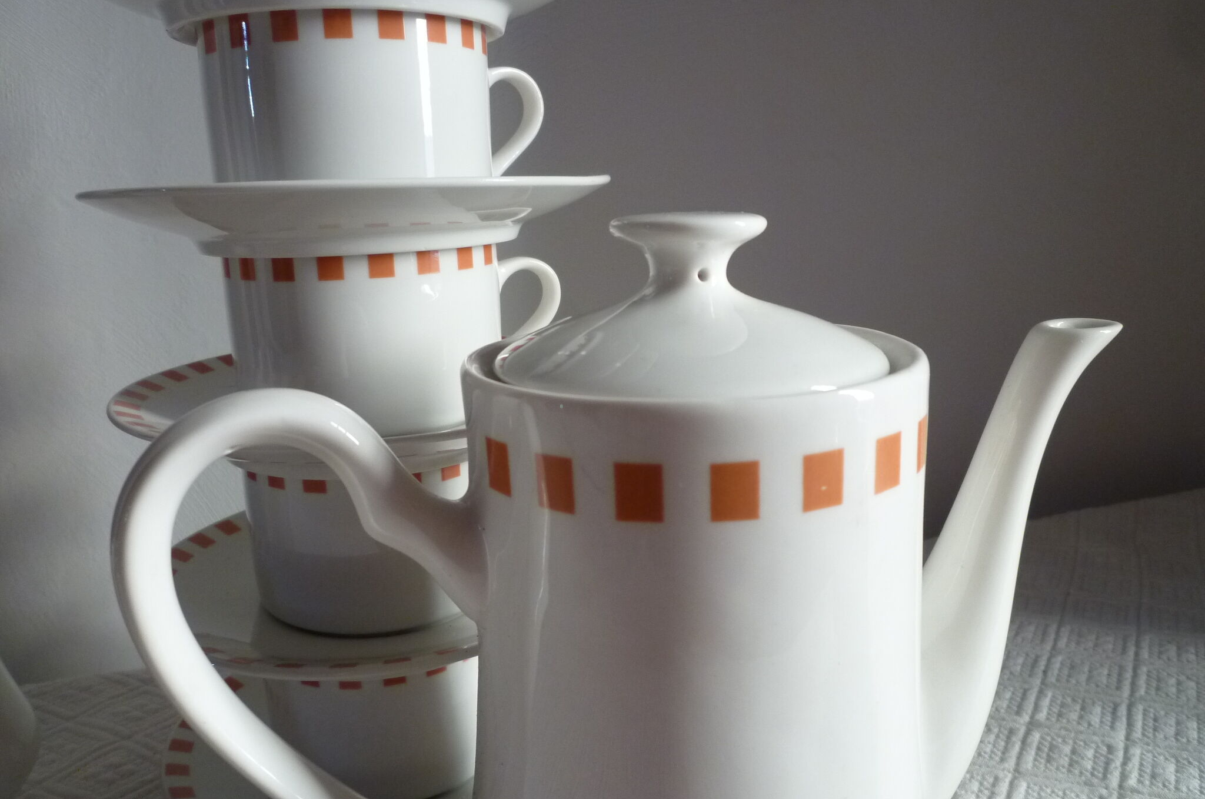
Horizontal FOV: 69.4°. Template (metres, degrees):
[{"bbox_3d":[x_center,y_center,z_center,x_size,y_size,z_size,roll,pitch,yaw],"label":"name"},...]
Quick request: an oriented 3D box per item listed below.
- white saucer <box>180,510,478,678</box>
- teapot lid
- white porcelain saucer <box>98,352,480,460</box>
[{"bbox_3d":[-0.071,0.060,0.293,0.150,0.019,0.150,-2,14,0],"label":"white saucer"},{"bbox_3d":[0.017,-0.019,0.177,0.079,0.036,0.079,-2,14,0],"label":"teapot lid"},{"bbox_3d":[-0.073,0.001,0.282,0.150,0.019,0.150,-2,14,0],"label":"white porcelain saucer"}]

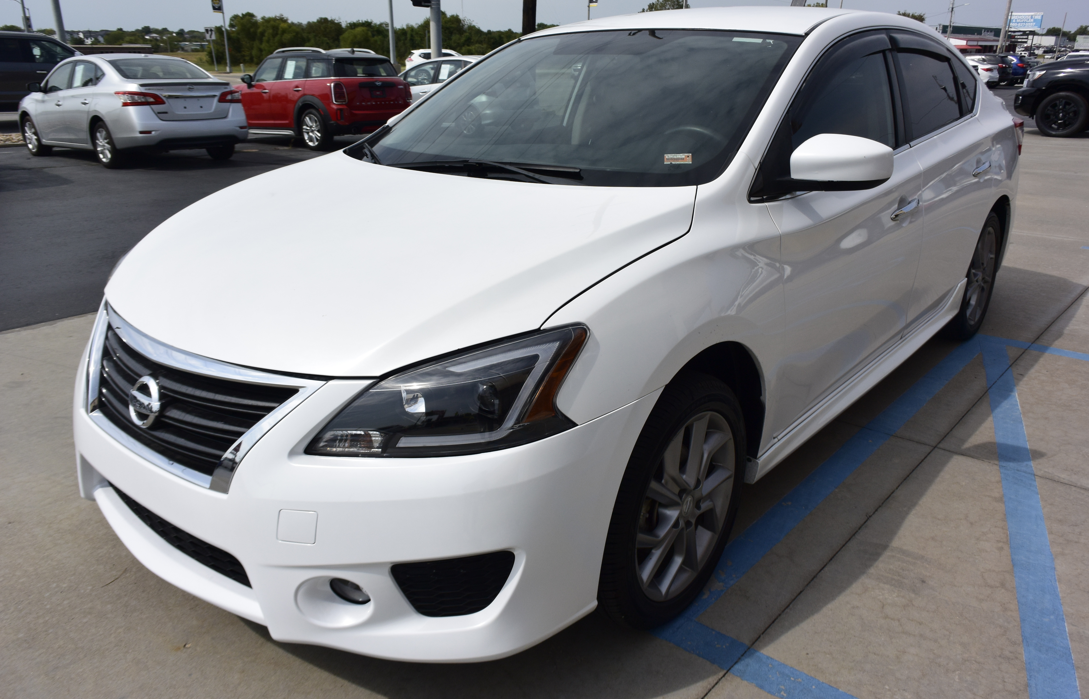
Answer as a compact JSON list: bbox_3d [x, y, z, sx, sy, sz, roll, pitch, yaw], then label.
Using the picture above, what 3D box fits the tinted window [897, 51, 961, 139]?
[{"bbox_3d":[1.496,-1.008,3.164,0.060,0.360,0.720,-13,7,44],"label":"tinted window"}]

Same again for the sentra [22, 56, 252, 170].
[{"bbox_3d":[-6.332,-3.611,12.208,4.615,1.490,1.800,15,24,39],"label":"sentra"}]

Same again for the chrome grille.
[{"bbox_3d":[-0.832,0.099,1.801,0.900,0.225,0.190,15,26,38],"label":"chrome grille"}]

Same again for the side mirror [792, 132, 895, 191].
[{"bbox_3d":[0.750,-0.481,2.080,0.225,0.158,0.170,15,26,38],"label":"side mirror"}]

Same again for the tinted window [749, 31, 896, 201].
[{"bbox_3d":[0.859,-0.749,2.453,0.090,0.440,1.250,-13,7,44],"label":"tinted window"}]

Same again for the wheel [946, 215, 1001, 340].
[{"bbox_3d":[2.041,-0.367,3.969,0.210,0.632,0.632,15,26,38],"label":"wheel"}]

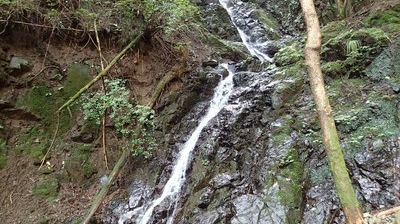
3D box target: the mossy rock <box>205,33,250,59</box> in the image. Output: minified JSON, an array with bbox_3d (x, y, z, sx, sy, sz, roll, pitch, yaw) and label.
[{"bbox_3d":[0.836,-2.064,9.200,1.377,0.696,0.900,0,-8,0],"label":"mossy rock"}]

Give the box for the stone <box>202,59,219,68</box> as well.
[{"bbox_3d":[0.292,-1.373,8.200,0.485,0.221,0.360,0,-8,0],"label":"stone"}]

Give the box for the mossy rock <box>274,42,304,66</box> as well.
[{"bbox_3d":[2.365,-1.519,7.700,0.658,0.504,0.650,0,-8,0],"label":"mossy rock"}]

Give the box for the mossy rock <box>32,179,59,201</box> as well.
[{"bbox_3d":[-2.635,1.318,4.950,0.369,0.350,0.330,3,-9,-20],"label":"mossy rock"}]

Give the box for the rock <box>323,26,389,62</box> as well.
[{"bbox_3d":[3.512,-1.514,6.700,1.423,0.651,0.900,-3,-9,20],"label":"rock"}]

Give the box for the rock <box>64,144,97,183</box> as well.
[{"bbox_3d":[-2.195,0.939,5.350,0.542,0.720,0.450,3,-9,-20],"label":"rock"}]

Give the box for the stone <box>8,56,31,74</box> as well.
[{"bbox_3d":[-3.490,-0.895,5.600,0.321,0.272,0.320,3,-9,-20],"label":"stone"}]

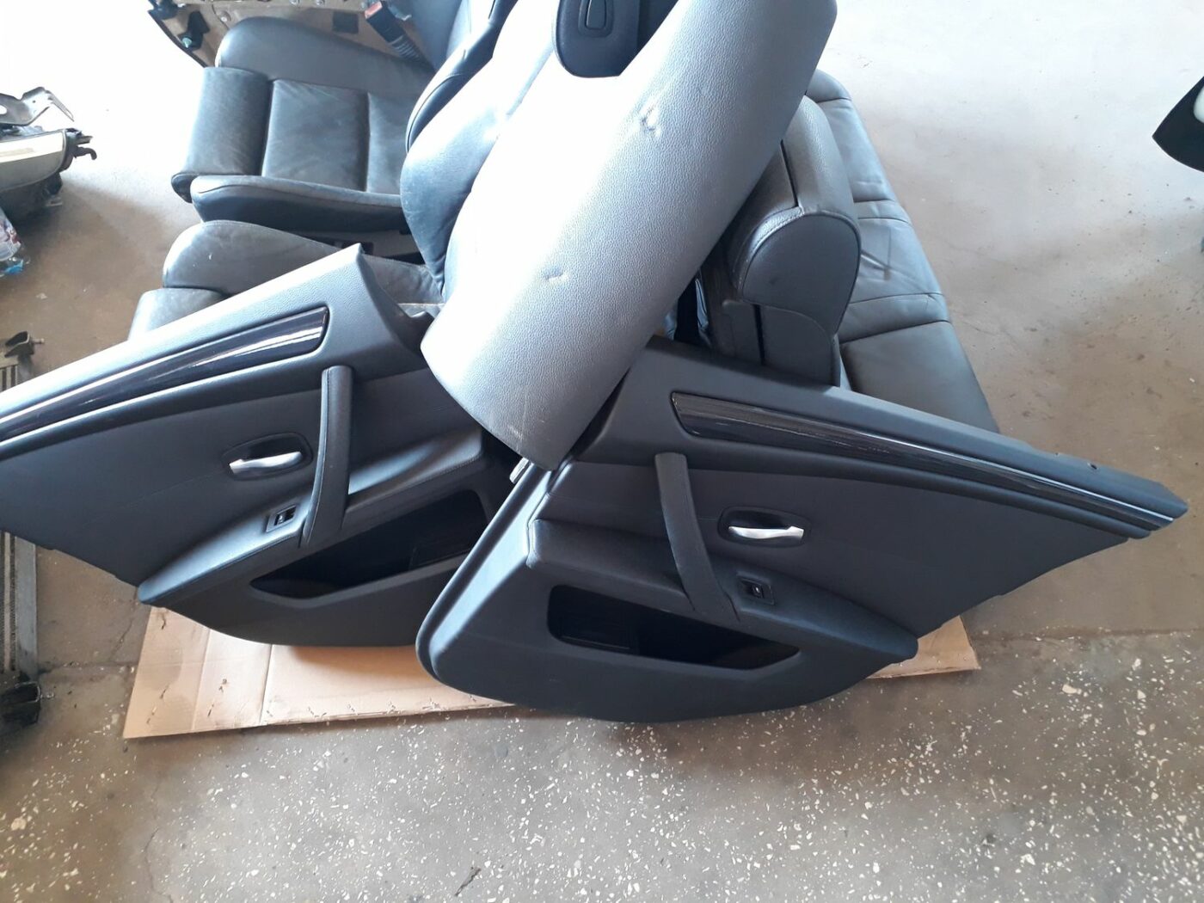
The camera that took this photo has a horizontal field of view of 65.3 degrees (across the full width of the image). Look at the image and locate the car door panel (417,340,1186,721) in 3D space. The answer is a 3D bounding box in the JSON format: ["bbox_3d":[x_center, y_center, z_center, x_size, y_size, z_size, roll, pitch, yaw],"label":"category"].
[{"bbox_3d":[0.250,0.201,1.305,0.949,0.607,0.140,15,20,-3],"label":"car door panel"}]

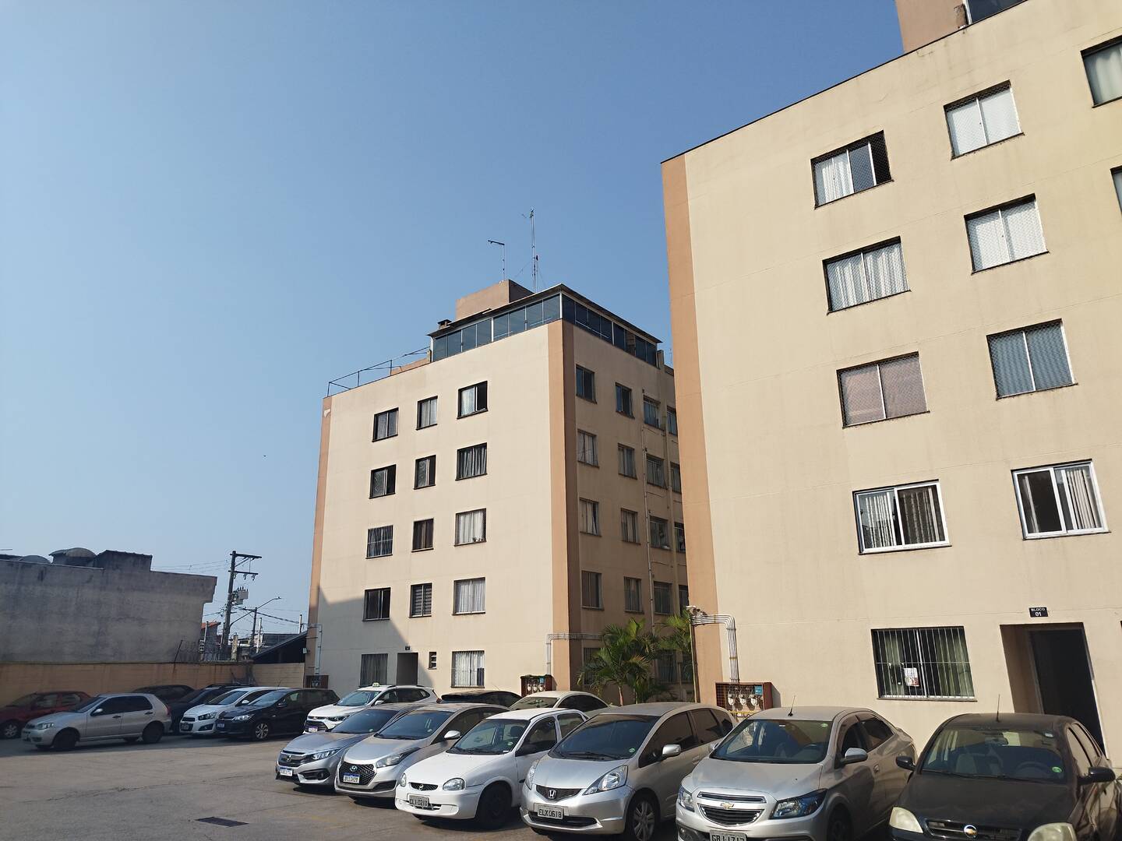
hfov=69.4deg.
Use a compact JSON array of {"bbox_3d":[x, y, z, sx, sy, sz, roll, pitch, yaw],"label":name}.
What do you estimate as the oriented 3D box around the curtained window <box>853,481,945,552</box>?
[{"bbox_3d":[6.431,1.865,15.372,1.579,1.204,0.120,-14,-21,36],"label":"curtained window"}]

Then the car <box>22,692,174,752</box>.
[{"bbox_3d":[-13.352,8.662,23.533,1.640,1.440,3.830,-14,-22,37],"label":"car"}]

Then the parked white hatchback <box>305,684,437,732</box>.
[{"bbox_3d":[-5.663,8.892,24.641,1.790,1.630,4.270,-14,-21,36],"label":"parked white hatchback"}]

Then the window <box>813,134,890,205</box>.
[{"bbox_3d":[6.391,-5.544,17.911,1.634,1.243,0.080,-14,-22,36],"label":"window"}]

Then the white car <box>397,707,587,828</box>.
[{"bbox_3d":[-0.615,5.132,12.257,1.610,1.400,4.030,-15,-22,37],"label":"white car"}]

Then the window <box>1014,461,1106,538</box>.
[{"bbox_3d":[8.501,1.357,13.850,1.201,1.204,0.120,-14,-21,36],"label":"window"}]

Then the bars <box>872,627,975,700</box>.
[{"bbox_3d":[6.474,4.383,14.591,1.579,1.207,0.120,-14,-21,36],"label":"bars"}]

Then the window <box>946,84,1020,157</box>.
[{"bbox_3d":[8.375,-5.948,16.116,1.201,1.204,0.120,-14,-21,36],"label":"window"}]

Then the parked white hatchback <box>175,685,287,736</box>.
[{"bbox_3d":[-10.868,9.908,27.689,1.740,1.520,4.100,-13,-21,35],"label":"parked white hatchback"}]

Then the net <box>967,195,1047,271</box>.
[{"bbox_3d":[8.532,-3.586,15.582,1.235,1.243,0.080,-14,-22,36],"label":"net"}]

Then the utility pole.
[{"bbox_3d":[-21.559,13.891,54.154,0.700,10.064,2.300,-14,-21,36],"label":"utility pole"}]

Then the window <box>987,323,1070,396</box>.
[{"bbox_3d":[8.592,-1.099,14.826,1.235,1.243,0.120,-14,-22,36],"label":"window"}]

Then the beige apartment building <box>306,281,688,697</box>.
[{"bbox_3d":[-1.126,4.040,38.991,14.430,18.610,14.720,-14,-21,35],"label":"beige apartment building"}]

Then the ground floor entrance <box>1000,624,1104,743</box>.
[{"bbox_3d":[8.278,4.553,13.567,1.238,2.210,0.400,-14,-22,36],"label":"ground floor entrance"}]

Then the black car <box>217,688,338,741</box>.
[{"bbox_3d":[-8.886,9.351,25.889,1.740,1.490,4.160,-14,-21,35],"label":"black car"}]

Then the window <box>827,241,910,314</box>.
[{"bbox_3d":[6.346,-3.005,16.882,1.579,1.204,0.120,-14,-21,36],"label":"window"}]

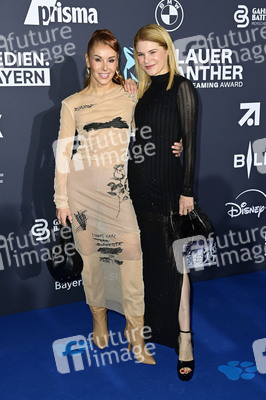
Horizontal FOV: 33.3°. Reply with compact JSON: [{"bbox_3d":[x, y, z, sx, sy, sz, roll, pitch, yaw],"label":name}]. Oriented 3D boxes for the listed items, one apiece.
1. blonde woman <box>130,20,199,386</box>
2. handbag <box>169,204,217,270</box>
[{"bbox_3d":[0.166,0.019,2.317,0.440,1.770,0.380,4,14,21],"label":"blonde woman"},{"bbox_3d":[0.310,0.187,2.275,0.235,0.330,0.120,-2,13,0],"label":"handbag"}]

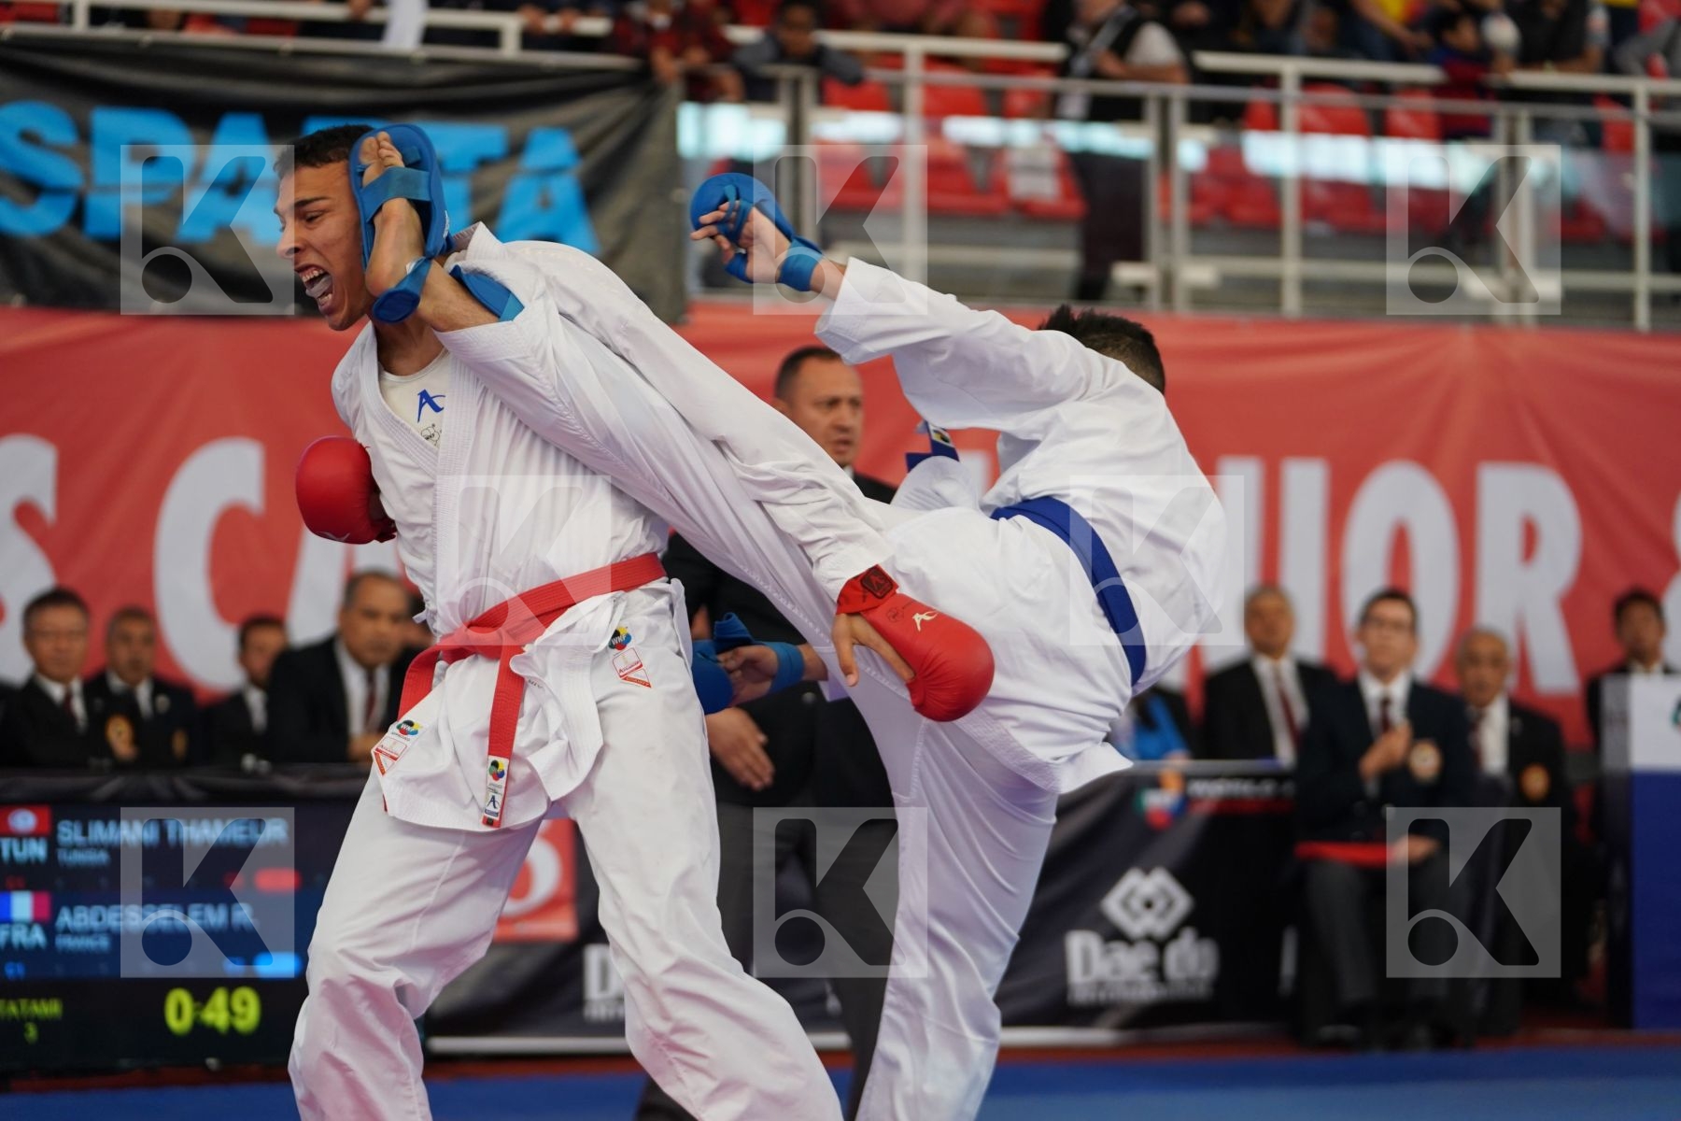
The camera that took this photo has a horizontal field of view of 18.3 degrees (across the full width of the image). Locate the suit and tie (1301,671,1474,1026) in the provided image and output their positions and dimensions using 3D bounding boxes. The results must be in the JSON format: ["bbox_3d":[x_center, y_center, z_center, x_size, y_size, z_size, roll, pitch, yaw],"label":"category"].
[{"bbox_3d":[1.544,0.825,14.800,0.510,1.000,0.680,0,-2,2],"label":"suit and tie"}]

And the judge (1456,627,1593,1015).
[{"bbox_3d":[1.972,0.779,15.500,0.520,1.200,0.780,-1,-2,13],"label":"judge"}]

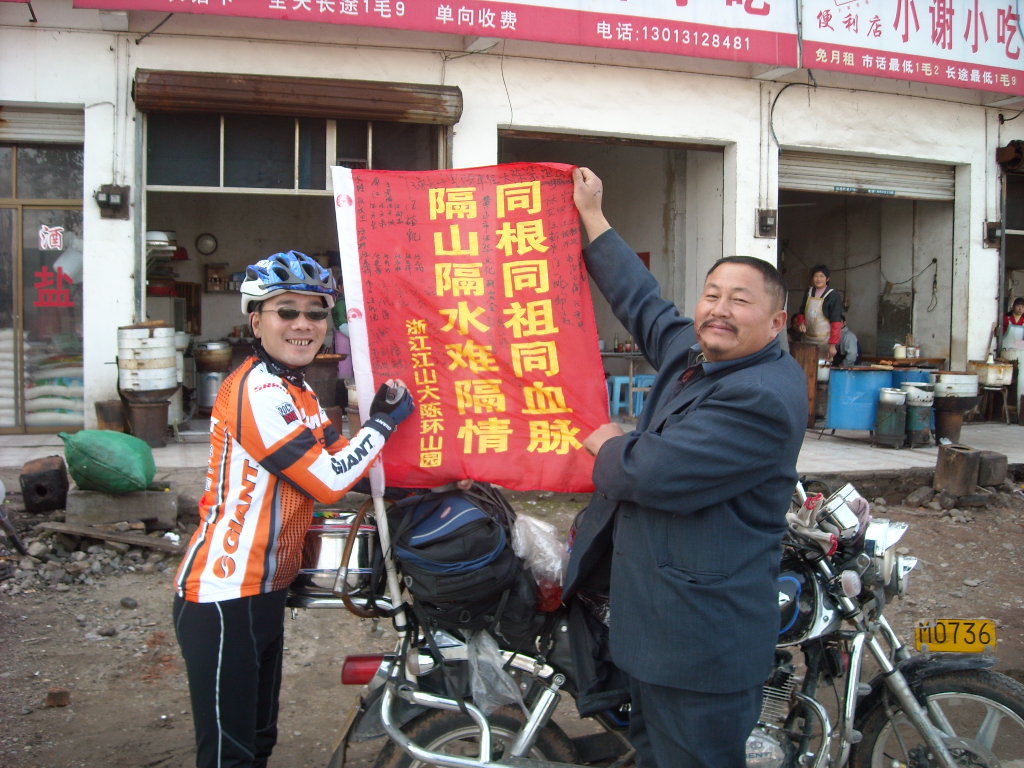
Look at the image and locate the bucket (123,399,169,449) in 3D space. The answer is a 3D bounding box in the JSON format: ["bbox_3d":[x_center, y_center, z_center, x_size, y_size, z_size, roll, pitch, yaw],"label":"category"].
[{"bbox_3d":[-3.168,0.363,9.050,0.380,0.410,0.380,0,3,-16],"label":"bucket"}]

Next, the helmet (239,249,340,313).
[{"bbox_3d":[-0.559,-0.257,2.600,0.215,0.170,0.285,-2,4,-38],"label":"helmet"}]

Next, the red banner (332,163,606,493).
[{"bbox_3d":[-0.107,-0.139,2.600,0.610,0.840,0.100,-5,2,-2],"label":"red banner"}]

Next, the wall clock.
[{"bbox_3d":[-3.511,-1.603,11.900,0.280,0.280,0.050,0,3,-16],"label":"wall clock"}]

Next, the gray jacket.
[{"bbox_3d":[0.409,0.170,2.400,0.500,1.030,0.480,-1,4,-33],"label":"gray jacket"}]

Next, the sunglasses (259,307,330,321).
[{"bbox_3d":[-0.533,-0.169,2.549,0.138,0.042,0.135,-1,4,-33],"label":"sunglasses"}]

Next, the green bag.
[{"bbox_3d":[-2.715,0.527,6.950,0.640,0.430,0.460,0,3,-15],"label":"green bag"}]

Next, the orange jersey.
[{"bbox_3d":[-0.584,0.240,2.600,0.470,0.600,0.440,3,4,32],"label":"orange jersey"}]

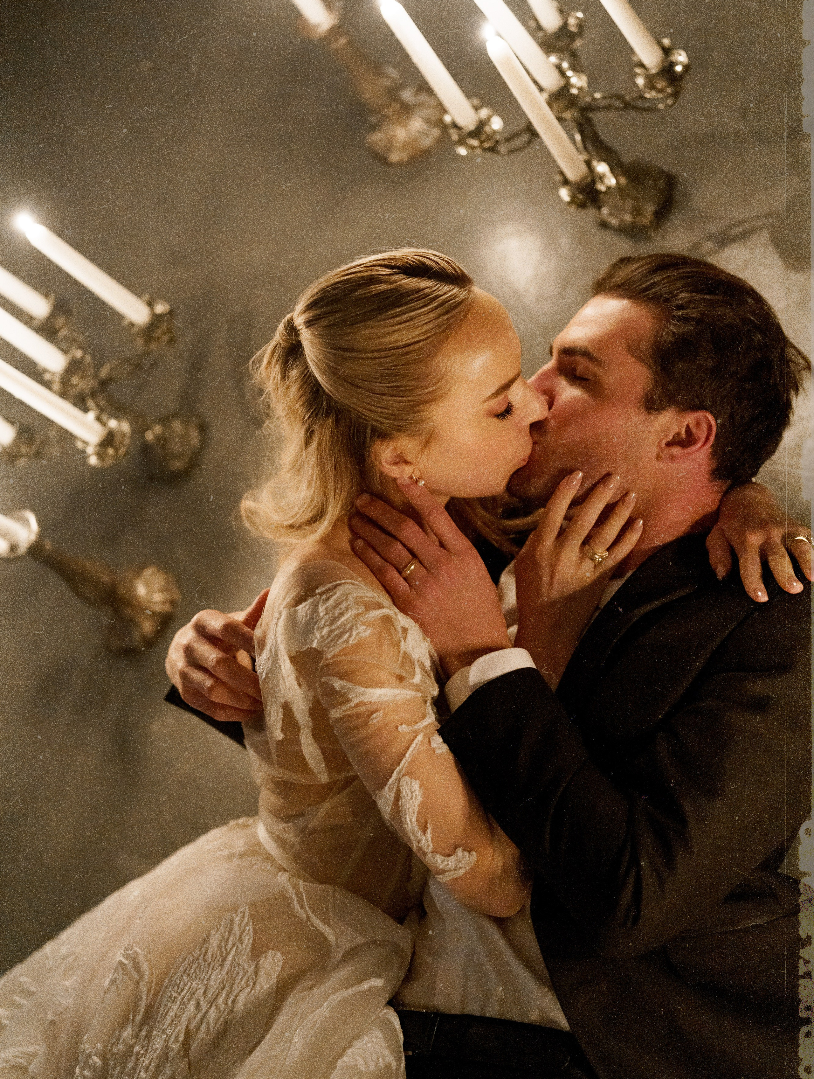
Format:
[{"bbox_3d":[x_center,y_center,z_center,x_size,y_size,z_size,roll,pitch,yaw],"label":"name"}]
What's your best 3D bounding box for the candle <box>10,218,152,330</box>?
[{"bbox_3d":[-0.314,-0.263,1.655,0.022,0.205,0.022,38,90,32],"label":"candle"}]

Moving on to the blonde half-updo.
[{"bbox_3d":[-0.044,-0.127,1.495,0.240,0.180,0.245,-12,96,-7],"label":"blonde half-updo"}]

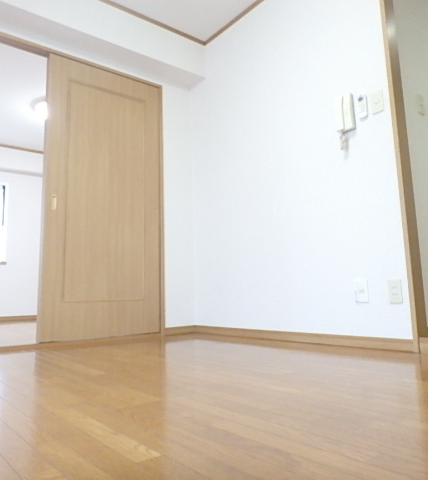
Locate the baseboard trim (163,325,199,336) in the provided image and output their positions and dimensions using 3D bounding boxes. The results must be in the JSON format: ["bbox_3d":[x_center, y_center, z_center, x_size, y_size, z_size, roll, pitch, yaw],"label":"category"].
[{"bbox_3d":[-0.262,0.719,3.390,0.300,0.060,0.015,5,-10,-39],"label":"baseboard trim"}]

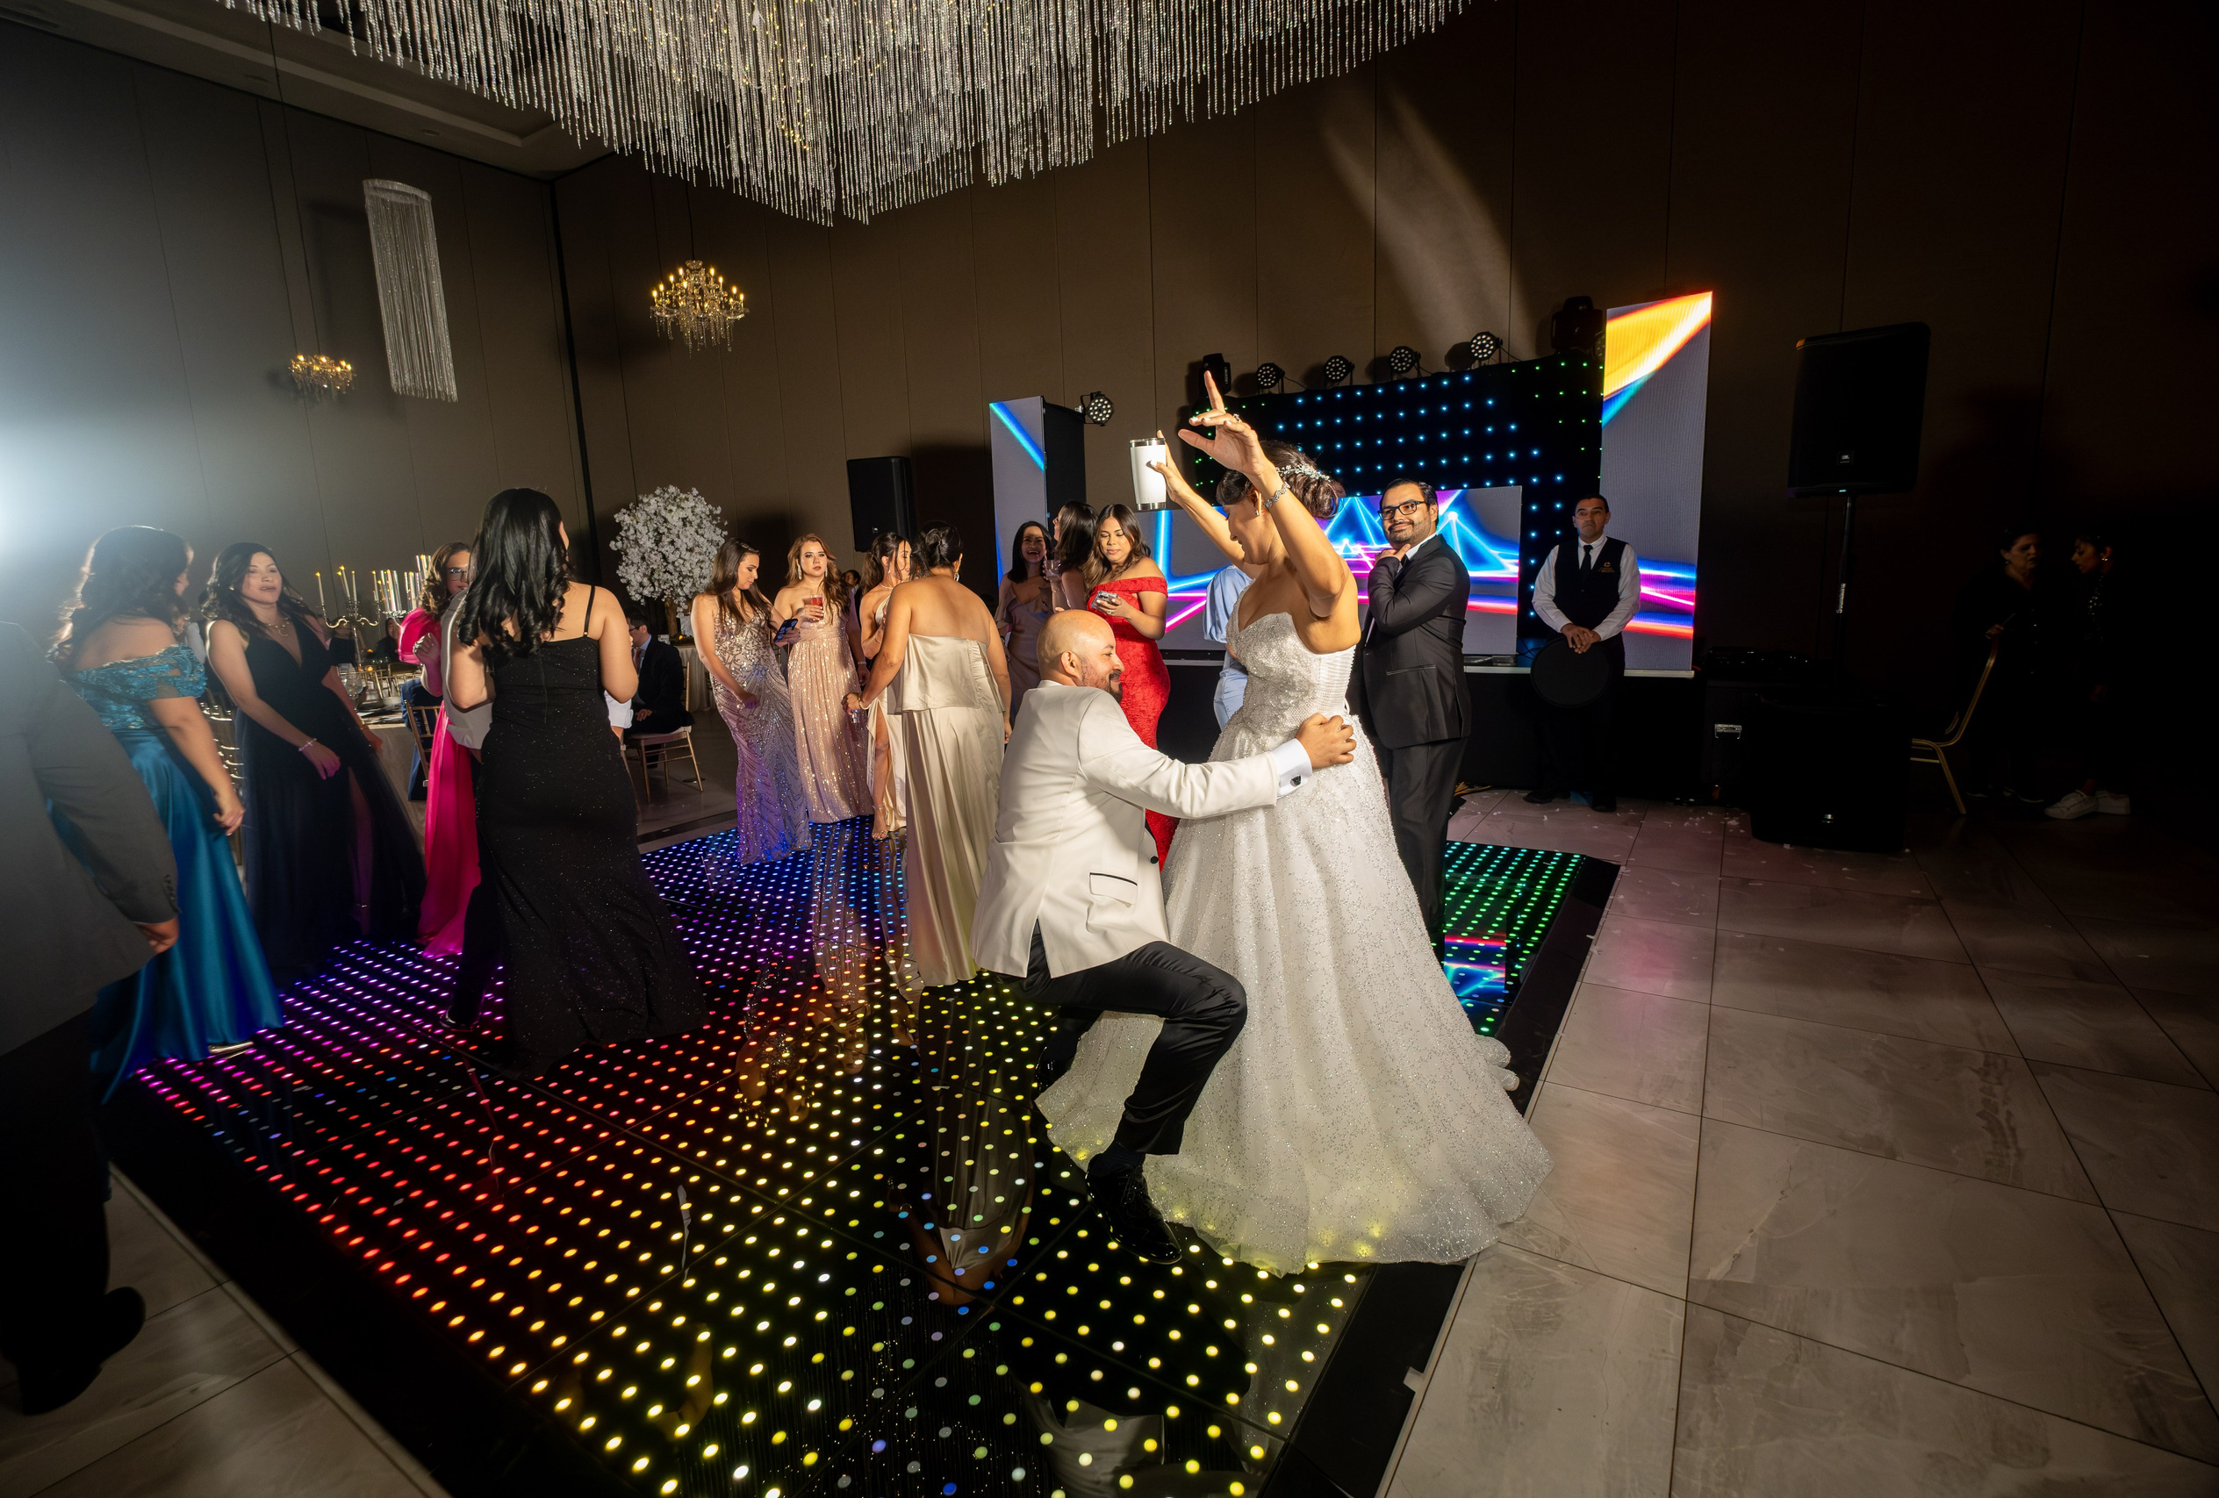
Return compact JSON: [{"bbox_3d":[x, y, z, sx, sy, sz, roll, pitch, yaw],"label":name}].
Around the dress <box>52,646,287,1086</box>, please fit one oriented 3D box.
[{"bbox_3d":[-2.945,0.309,3.099,0.500,1.270,0.520,2,11,20],"label":"dress"}]

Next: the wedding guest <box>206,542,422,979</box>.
[{"bbox_3d":[-3.094,0.022,3.820,0.520,1.590,0.540,4,12,29],"label":"wedding guest"}]

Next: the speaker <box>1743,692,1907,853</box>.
[{"bbox_3d":[3.633,0.091,5.059,0.590,0.670,0.680,4,11,32],"label":"speaker"}]

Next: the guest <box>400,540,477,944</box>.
[{"bbox_3d":[-2.536,-0.040,4.024,0.520,1.600,0.450,-11,13,-40],"label":"guest"}]

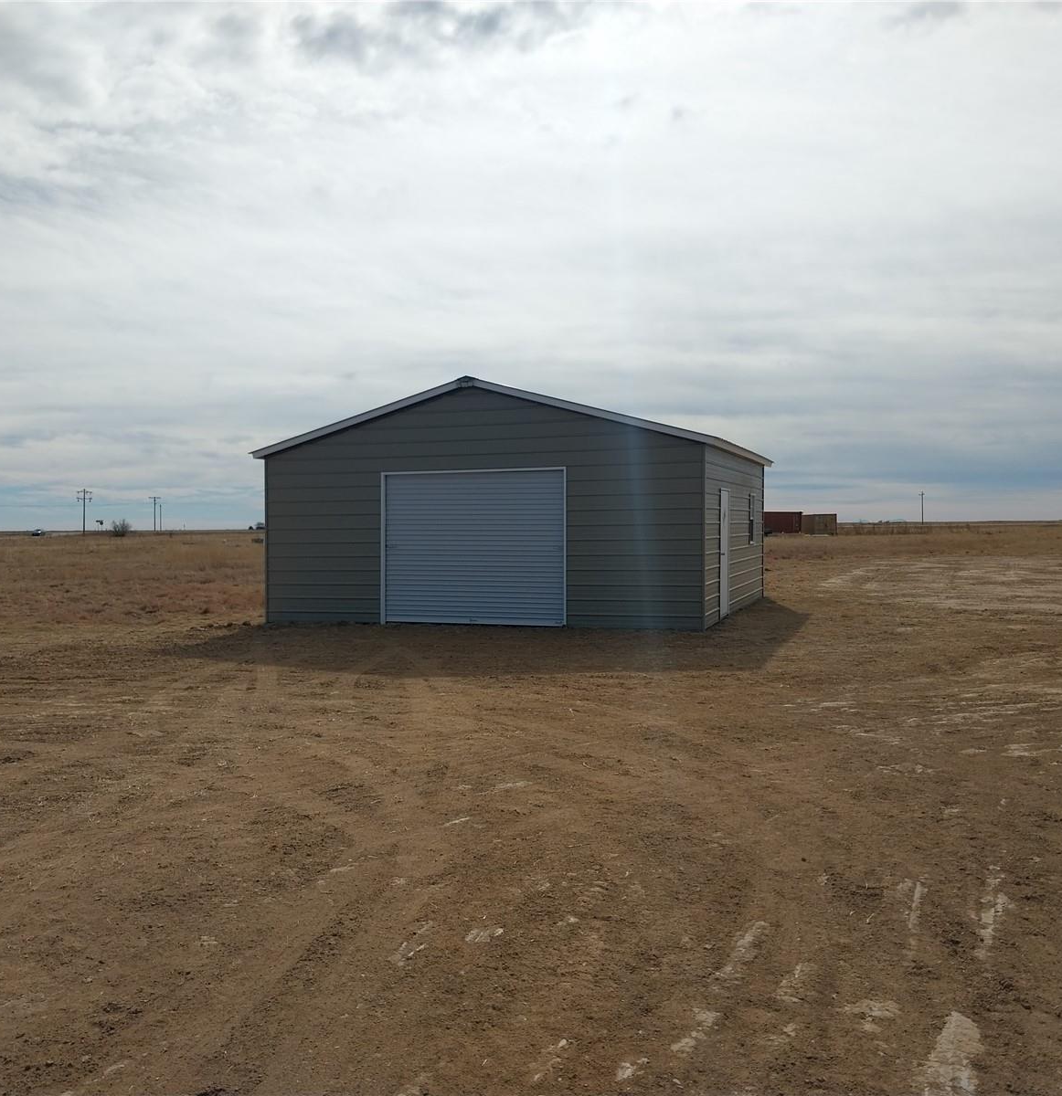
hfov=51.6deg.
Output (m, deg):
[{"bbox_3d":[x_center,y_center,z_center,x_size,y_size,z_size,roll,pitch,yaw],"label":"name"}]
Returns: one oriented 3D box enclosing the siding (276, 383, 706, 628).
[{"bbox_3d":[-0.938,-0.647,17.265,7.352,3.744,0.150,0,1,19],"label":"siding"}]

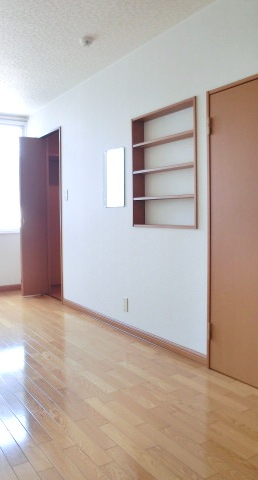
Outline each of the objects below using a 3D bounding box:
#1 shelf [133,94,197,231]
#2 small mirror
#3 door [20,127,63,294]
[{"bbox_3d":[0.294,-0.546,3.011,0.123,0.905,0.766,-3,4,-35],"label":"shelf"},{"bbox_3d":[-0.140,-0.554,3.525,0.018,0.521,0.350,-3,4,-35],"label":"small mirror"},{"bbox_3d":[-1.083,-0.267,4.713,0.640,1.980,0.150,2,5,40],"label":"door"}]

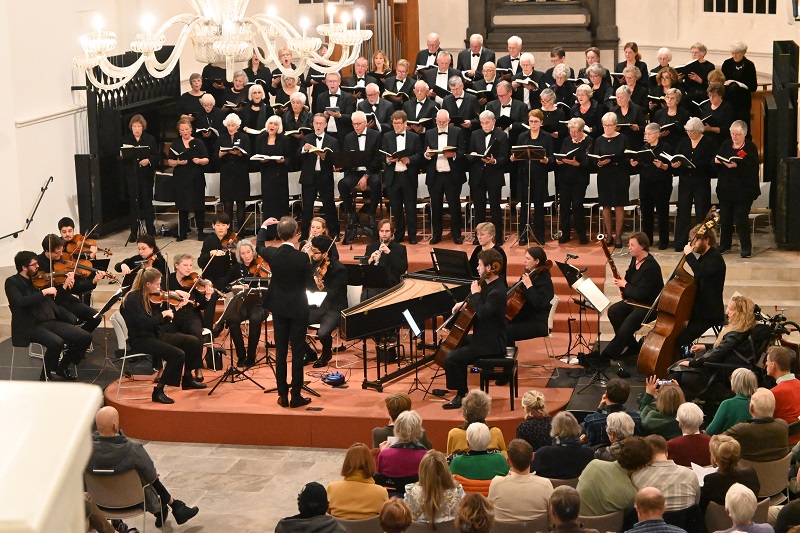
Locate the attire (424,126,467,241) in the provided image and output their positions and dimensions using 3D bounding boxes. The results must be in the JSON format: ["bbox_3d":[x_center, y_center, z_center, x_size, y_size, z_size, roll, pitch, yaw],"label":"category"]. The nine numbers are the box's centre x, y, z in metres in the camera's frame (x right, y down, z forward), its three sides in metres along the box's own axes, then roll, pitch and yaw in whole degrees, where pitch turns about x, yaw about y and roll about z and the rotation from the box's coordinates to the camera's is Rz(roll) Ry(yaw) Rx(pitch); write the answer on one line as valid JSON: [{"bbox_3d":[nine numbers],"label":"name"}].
[{"bbox_3d":[0.569,-1.045,21.490,0.560,1.500,0.420,0,9,6],"label":"attire"}]

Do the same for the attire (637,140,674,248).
[{"bbox_3d":[3.196,-0.893,20.798,0.470,1.310,0.370,4,11,30],"label":"attire"}]

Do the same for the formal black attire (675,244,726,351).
[{"bbox_3d":[2.925,0.411,16.219,0.560,1.220,0.500,-5,10,-17],"label":"formal black attire"}]

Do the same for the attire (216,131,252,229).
[{"bbox_3d":[-2.348,-1.171,23.363,0.500,1.474,0.400,-2,10,-5],"label":"attire"}]

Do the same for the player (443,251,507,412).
[{"bbox_3d":[0.692,0.568,15.475,0.680,1.440,0.530,2,10,19],"label":"player"}]

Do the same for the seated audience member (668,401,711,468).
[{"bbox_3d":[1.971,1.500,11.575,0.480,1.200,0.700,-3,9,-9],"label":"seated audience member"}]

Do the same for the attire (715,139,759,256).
[{"bbox_3d":[4.160,-0.888,20.600,0.540,1.410,0.380,2,9,21],"label":"attire"}]

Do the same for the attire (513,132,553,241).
[{"bbox_3d":[1.694,-0.998,21.385,0.490,1.400,0.400,1,10,12],"label":"attire"}]

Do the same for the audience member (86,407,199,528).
[{"bbox_3d":[-1.937,1.569,12.450,0.620,1.240,0.970,2,10,19],"label":"audience member"}]

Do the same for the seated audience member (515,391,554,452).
[{"bbox_3d":[0.978,1.497,12.482,0.470,1.250,0.760,-2,10,-3],"label":"seated audience member"}]

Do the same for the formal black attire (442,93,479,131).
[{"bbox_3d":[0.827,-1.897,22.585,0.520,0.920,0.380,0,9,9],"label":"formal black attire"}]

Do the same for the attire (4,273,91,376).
[{"bbox_3d":[-3.660,0.590,17.300,0.830,1.030,0.540,1,9,13],"label":"attire"}]

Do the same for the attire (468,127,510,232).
[{"bbox_3d":[1.149,-1.042,21.582,0.520,1.450,0.380,1,10,15],"label":"attire"}]

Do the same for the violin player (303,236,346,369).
[{"bbox_3d":[-0.761,0.348,16.800,0.520,1.300,0.700,5,11,36],"label":"violin player"}]

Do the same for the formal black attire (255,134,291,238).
[{"bbox_3d":[-1.771,-1.095,22.817,0.480,1.481,0.400,-2,10,-5],"label":"formal black attire"}]

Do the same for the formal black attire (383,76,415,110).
[{"bbox_3d":[-0.030,-1.971,23.529,0.520,1.450,0.400,0,9,10],"label":"formal black attire"}]

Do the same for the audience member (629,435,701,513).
[{"bbox_3d":[1.740,1.693,11.187,0.500,1.260,0.780,-2,10,-6],"label":"audience member"}]

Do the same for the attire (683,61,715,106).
[{"bbox_3d":[4.320,-2.292,23.909,0.480,1.320,0.400,4,11,30],"label":"attire"}]

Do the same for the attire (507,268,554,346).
[{"bbox_3d":[1.229,0.559,16.850,0.740,1.020,0.500,-5,10,-24],"label":"attire"}]

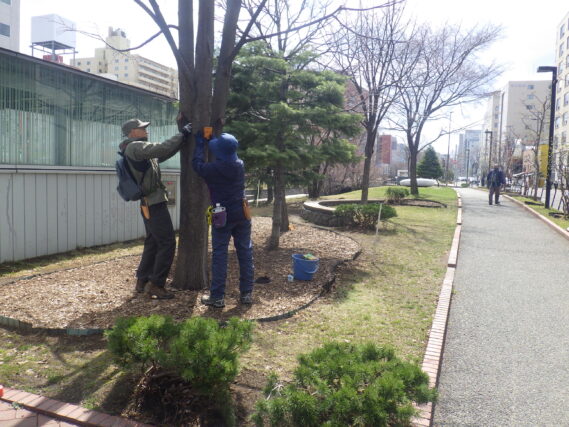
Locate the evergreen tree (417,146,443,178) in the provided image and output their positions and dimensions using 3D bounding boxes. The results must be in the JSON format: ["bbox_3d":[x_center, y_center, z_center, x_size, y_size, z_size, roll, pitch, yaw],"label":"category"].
[{"bbox_3d":[14.175,-4.742,45.000,2.600,3.600,2.500,1,5,0],"label":"evergreen tree"}]

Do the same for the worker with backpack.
[{"bbox_3d":[-1.272,-0.064,4.520,0.680,1.740,0.560,0,5,-7],"label":"worker with backpack"}]

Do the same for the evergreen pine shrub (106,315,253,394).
[{"bbox_3d":[-0.594,0.815,2.680,0.780,0.440,0.620,1,5,0],"label":"evergreen pine shrub"}]

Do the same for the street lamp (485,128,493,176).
[{"bbox_3d":[18.614,-4.973,42.000,0.750,5.700,0.250,2,5,17],"label":"street lamp"}]

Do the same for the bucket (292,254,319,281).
[{"bbox_3d":[0.239,0.610,5.250,0.305,0.260,0.305,1,5,0],"label":"bucket"}]

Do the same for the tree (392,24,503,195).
[{"bbox_3d":[7.919,-5.059,22.500,5.400,8.400,5.200,1,5,0],"label":"tree"}]

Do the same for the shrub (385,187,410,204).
[{"bbox_3d":[4.124,-0.657,16.800,0.880,0.640,0.850,1,5,0],"label":"shrub"}]

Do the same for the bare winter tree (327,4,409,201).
[{"bbox_3d":[3.029,-4.051,16.800,3.100,7.300,3.100,1,5,0],"label":"bare winter tree"}]

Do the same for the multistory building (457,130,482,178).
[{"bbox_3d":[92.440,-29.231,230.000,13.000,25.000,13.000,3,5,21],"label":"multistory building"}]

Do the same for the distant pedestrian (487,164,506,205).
[{"bbox_3d":[8.981,-1.216,19.500,0.720,1.740,0.450,2,5,17],"label":"distant pedestrian"}]

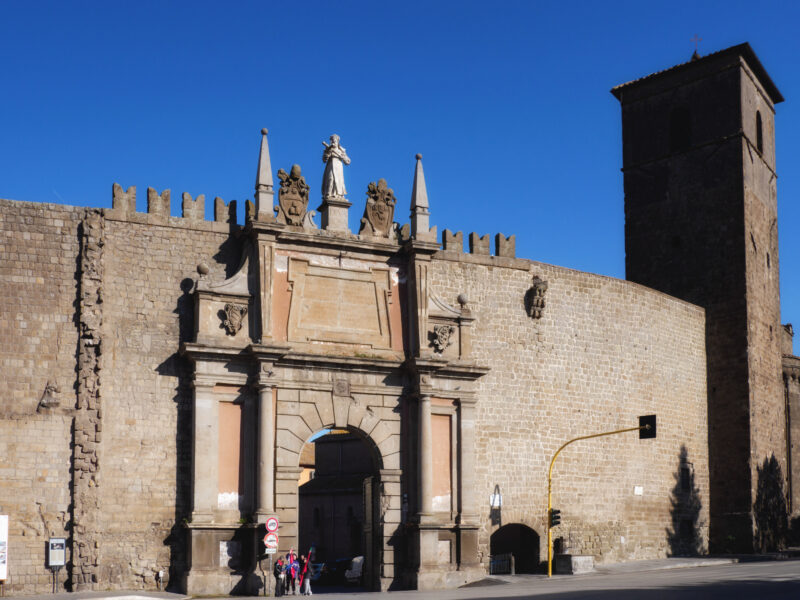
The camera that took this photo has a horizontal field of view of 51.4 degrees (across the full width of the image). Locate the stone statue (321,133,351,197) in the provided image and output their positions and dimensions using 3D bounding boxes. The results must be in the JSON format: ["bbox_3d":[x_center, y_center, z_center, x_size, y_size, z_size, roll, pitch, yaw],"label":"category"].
[{"bbox_3d":[-3.097,-6.394,39.951,1.199,2.784,0.900,3,-9,-21],"label":"stone statue"}]

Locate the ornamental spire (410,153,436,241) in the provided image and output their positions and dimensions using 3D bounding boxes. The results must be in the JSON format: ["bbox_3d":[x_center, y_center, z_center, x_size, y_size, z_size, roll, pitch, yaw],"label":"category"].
[{"bbox_3d":[1.012,-4.992,40.806,0.750,4.122,0.750,3,-9,-21],"label":"ornamental spire"}]

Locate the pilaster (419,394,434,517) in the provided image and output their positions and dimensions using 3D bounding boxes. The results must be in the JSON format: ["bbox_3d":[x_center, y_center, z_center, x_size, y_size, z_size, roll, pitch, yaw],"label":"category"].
[{"bbox_3d":[1.254,7.275,39.176,0.680,5.596,0.680,0,-8,0],"label":"pilaster"}]

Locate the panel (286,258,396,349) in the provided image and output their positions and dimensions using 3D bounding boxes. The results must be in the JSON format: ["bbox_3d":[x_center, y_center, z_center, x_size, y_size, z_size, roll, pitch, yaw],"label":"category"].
[{"bbox_3d":[-2.738,0.160,39.278,5.198,4.096,0.250,3,-9,-21],"label":"panel"}]

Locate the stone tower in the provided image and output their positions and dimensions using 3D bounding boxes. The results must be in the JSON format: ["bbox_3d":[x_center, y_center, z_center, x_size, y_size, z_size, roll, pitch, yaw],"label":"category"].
[{"bbox_3d":[19.934,0.211,55.392,8.400,31.247,8.400,-6,-10,37],"label":"stone tower"}]

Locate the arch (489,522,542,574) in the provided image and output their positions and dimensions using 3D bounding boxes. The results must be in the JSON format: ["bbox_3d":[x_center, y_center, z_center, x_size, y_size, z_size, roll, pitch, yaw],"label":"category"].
[{"bbox_3d":[5.774,12.400,41.614,2.500,2.280,0.800,3,-9,-21],"label":"arch"}]

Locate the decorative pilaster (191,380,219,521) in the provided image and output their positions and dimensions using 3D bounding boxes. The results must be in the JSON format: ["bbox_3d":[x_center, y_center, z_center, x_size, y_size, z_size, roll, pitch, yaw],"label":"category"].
[{"bbox_3d":[-8.422,6.440,35.867,0.950,5.888,0.400,3,-9,-21],"label":"decorative pilaster"}]

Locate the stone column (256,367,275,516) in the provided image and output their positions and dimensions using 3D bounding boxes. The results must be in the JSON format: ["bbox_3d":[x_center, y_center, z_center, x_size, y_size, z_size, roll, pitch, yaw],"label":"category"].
[{"bbox_3d":[-5.864,6.208,36.567,0.750,6.509,0.750,3,-9,-21],"label":"stone column"}]

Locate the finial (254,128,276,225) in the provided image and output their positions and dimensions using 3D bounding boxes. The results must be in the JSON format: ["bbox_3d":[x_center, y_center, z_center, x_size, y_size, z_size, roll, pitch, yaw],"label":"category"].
[{"bbox_3d":[-6.195,-5.742,38.118,0.740,4.092,0.740,3,-9,-21],"label":"finial"}]

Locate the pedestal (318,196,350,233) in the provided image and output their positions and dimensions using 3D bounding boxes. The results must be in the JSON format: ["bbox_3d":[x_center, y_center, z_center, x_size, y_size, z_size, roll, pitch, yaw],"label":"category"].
[{"bbox_3d":[-3.113,-4.056,39.617,1.268,1.400,1.268,3,-9,-21],"label":"pedestal"}]

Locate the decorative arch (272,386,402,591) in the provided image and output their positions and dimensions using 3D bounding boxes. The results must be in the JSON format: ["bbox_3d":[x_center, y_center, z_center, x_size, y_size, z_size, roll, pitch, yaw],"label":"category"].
[{"bbox_3d":[-2.787,8.545,38.621,5.836,8.908,1.000,3,-9,-21],"label":"decorative arch"}]

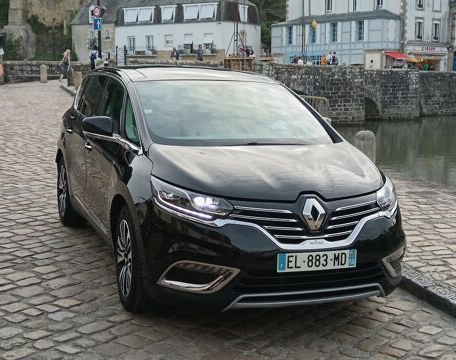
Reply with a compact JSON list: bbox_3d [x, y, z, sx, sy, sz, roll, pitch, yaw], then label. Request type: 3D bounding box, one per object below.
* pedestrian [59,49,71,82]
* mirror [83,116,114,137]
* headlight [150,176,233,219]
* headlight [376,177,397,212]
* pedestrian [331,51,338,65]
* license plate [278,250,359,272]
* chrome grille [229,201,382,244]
[{"bbox_3d":[-8.054,-5.633,37.000,0.550,1.650,0.550,5,9,30],"label":"pedestrian"},{"bbox_3d":[-0.962,-0.403,5.505,0.220,0.155,0.130,-2,9,-21],"label":"mirror"},{"bbox_3d":[-0.231,0.103,4.433,0.400,0.220,0.520,-2,9,-21],"label":"headlight"},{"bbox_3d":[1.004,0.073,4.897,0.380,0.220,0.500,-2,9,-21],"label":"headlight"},{"bbox_3d":[8.145,-8.906,57.000,0.500,1.720,0.350,1,7,0],"label":"pedestrian"},{"bbox_3d":[0.517,0.468,4.346,0.520,0.110,0.015,-2,9,-21],"label":"license plate"},{"bbox_3d":[0.492,0.248,4.395,1.000,0.260,0.160,-2,9,-21],"label":"chrome grille"}]

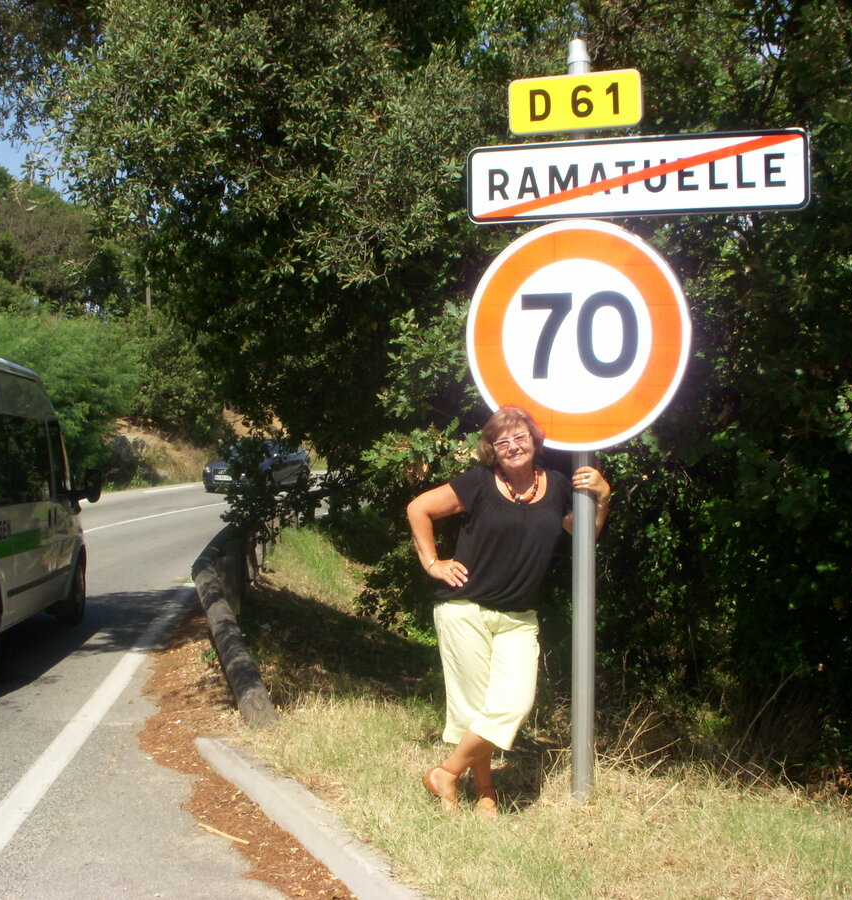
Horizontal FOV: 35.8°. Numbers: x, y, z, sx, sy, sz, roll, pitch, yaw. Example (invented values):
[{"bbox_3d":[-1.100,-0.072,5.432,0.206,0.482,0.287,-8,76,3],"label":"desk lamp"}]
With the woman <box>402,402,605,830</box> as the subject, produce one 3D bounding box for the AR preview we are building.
[{"bbox_3d":[0.310,0.600,4.850,0.750,1.530,0.450,0,0,0],"label":"woman"}]

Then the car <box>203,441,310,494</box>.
[{"bbox_3d":[-4.620,0.360,36.300,1.780,1.430,4.350,2,2,17],"label":"car"}]

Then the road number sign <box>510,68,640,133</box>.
[{"bbox_3d":[0.562,-1.312,4.960,0.500,0.200,0.030,0,0,16],"label":"road number sign"}]

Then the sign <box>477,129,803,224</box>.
[{"bbox_3d":[0.790,-1.036,5.010,1.300,0.300,0.035,0,0,15],"label":"sign"}]

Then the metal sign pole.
[{"bbox_3d":[0.590,-0.110,5.000,0.086,2.900,0.086,0,0,15],"label":"metal sign pole"}]

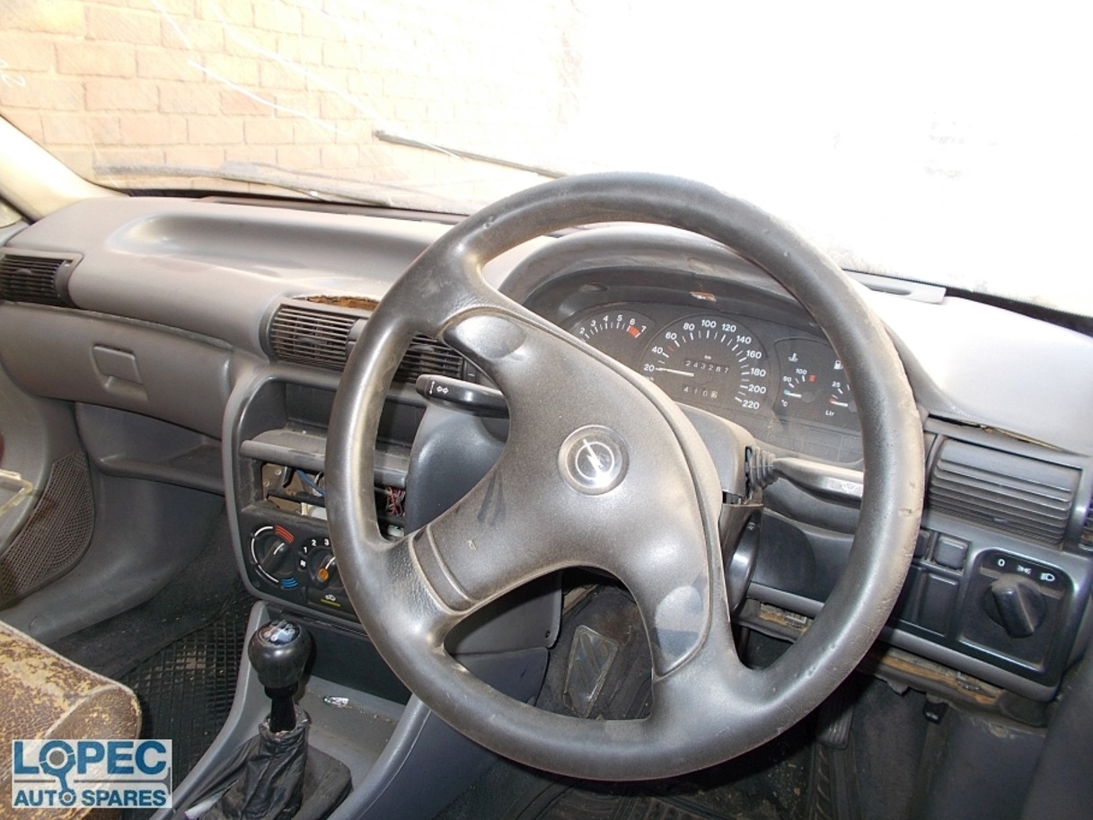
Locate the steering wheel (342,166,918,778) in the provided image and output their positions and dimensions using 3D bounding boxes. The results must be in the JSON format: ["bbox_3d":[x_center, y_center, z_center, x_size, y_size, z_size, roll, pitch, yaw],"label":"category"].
[{"bbox_3d":[0.039,0.036,0.549,0.384,0.384,0.089,11,-4,16],"label":"steering wheel"}]

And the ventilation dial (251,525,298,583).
[{"bbox_3d":[-0.299,0.157,0.900,0.057,0.057,0.022,11,4,16],"label":"ventilation dial"}]

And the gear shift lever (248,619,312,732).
[{"bbox_3d":[-0.262,0.269,0.810,0.059,0.124,0.059,11,21,16],"label":"gear shift lever"}]

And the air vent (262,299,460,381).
[{"bbox_3d":[-0.188,-0.072,0.879,0.228,0.062,0.035,11,4,16],"label":"air vent"}]

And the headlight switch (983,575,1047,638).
[{"bbox_3d":[0.367,0.155,0.643,0.045,0.045,0.027,15,7,25],"label":"headlight switch"}]

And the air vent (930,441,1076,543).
[{"bbox_3d":[0.363,0.064,0.655,0.102,0.062,0.035,15,5,25],"label":"air vent"}]

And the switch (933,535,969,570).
[{"bbox_3d":[0.326,0.114,0.662,0.026,0.024,0.014,15,7,25],"label":"switch"}]

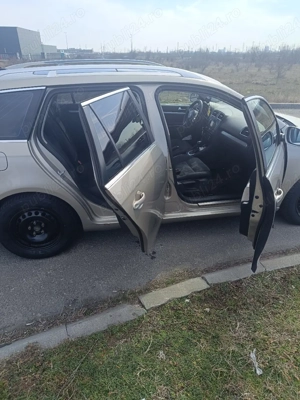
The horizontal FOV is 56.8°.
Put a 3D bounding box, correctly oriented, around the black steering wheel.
[{"bbox_3d":[0.552,-1.027,3.394,0.100,0.375,0.375,22,21,-22],"label":"black steering wheel"}]

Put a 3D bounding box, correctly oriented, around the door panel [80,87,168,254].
[{"bbox_3d":[-0.132,-0.124,1.936,0.240,1.170,1.010,9,29,16],"label":"door panel"}]

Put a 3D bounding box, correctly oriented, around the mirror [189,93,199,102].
[{"bbox_3d":[0.613,-1.423,3.862,0.130,0.165,0.220,-5,28,-10],"label":"mirror"}]

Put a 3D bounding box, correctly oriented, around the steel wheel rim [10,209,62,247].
[{"bbox_3d":[-0.963,0.219,2.384,0.416,0.416,0.160,-5,28,-10],"label":"steel wheel rim"}]

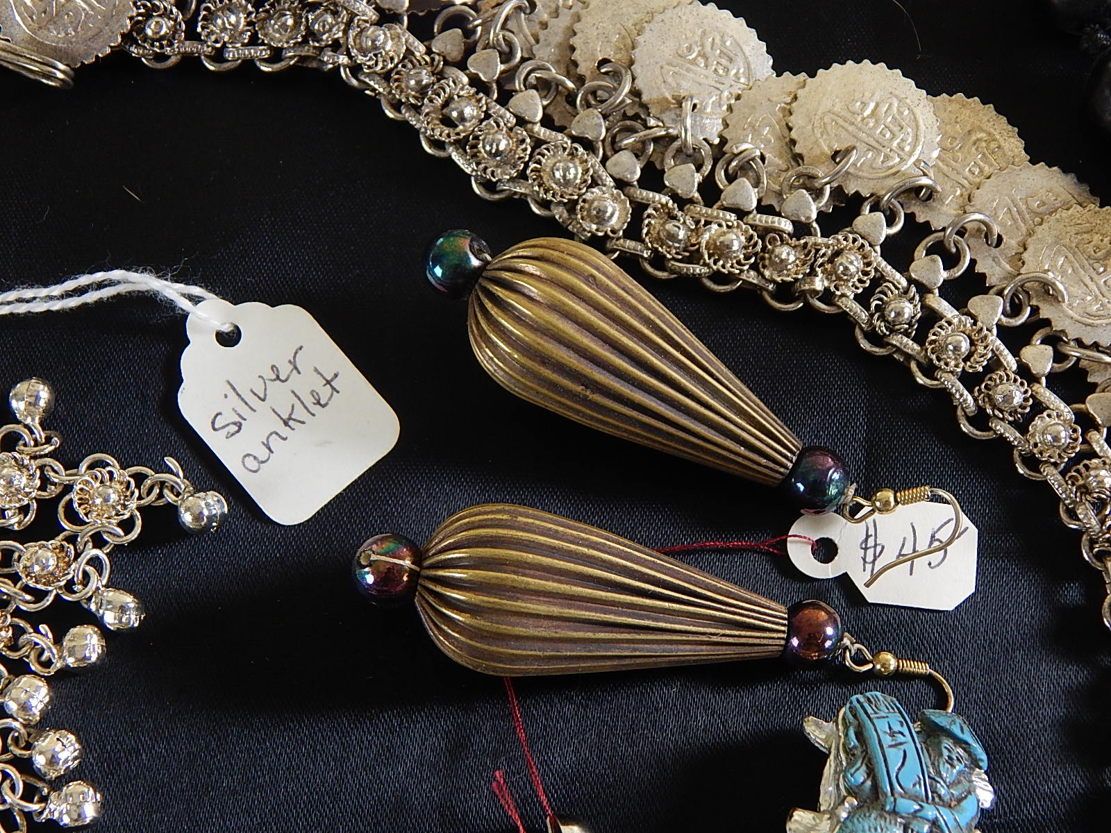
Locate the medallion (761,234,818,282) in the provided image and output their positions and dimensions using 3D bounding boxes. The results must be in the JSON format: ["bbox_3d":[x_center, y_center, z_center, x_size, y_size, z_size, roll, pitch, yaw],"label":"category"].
[{"bbox_3d":[0.030,-0.020,0.283,0.007,0.003,0.007,0,74,-1],"label":"medallion"}]

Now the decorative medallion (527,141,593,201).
[{"bbox_3d":[0.001,-0.030,0.269,0.008,0.003,0.008,0,75,-1],"label":"decorative medallion"}]

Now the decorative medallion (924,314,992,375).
[{"bbox_3d":[0.048,-0.009,0.263,0.008,0.003,0.008,0,75,-1],"label":"decorative medallion"}]

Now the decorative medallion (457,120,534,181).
[{"bbox_3d":[-0.007,-0.032,0.269,0.008,0.003,0.008,0,75,-1],"label":"decorative medallion"}]

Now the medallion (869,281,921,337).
[{"bbox_3d":[0.043,-0.014,0.281,0.007,0.003,0.007,0,74,-1],"label":"medallion"}]

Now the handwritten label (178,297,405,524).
[{"bbox_3d":[-0.034,-0.003,0.263,0.019,0.001,0.029,-39,78,-10],"label":"handwritten label"}]

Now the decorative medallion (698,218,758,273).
[{"bbox_3d":[0.021,-0.021,0.266,0.007,0.003,0.007,0,75,-1],"label":"decorative medallion"}]

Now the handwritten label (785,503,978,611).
[{"bbox_3d":[0.040,0.017,0.275,0.024,0.001,0.013,5,74,0],"label":"handwritten label"}]

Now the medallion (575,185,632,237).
[{"bbox_3d":[0.006,-0.026,0.284,0.007,0.003,0.007,0,74,-1],"label":"medallion"}]

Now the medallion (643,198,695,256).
[{"bbox_3d":[0.014,-0.024,0.283,0.007,0.003,0.007,0,74,-1],"label":"medallion"}]

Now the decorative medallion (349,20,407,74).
[{"bbox_3d":[-0.022,-0.046,0.273,0.007,0.003,0.007,0,75,-1],"label":"decorative medallion"}]

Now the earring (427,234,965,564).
[{"bbox_3d":[0.016,-0.002,0.273,0.074,0.020,0.020,31,76,-1],"label":"earring"}]

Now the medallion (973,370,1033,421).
[{"bbox_3d":[0.053,-0.002,0.262,0.007,0.003,0.007,0,75,-1],"label":"medallion"}]

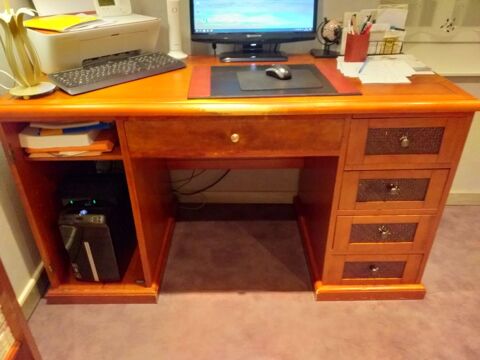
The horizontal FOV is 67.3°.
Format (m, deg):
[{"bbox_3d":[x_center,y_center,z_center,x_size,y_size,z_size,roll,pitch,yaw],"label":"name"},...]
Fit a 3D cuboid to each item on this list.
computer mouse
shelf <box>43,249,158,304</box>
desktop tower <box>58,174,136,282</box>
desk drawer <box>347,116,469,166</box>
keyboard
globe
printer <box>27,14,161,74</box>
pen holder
[{"bbox_3d":[0.124,-0.345,1.159,0.060,0.036,0.100,-22,36,-32],"label":"computer mouse"},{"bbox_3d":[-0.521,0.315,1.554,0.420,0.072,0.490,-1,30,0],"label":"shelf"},{"bbox_3d":[-0.533,0.155,1.439,0.165,0.315,0.370,-1,30,0],"label":"desktop tower"},{"bbox_3d":[0.482,-0.210,1.240,0.325,0.163,0.420,-1,30,0],"label":"desk drawer"},{"bbox_3d":[-0.389,-0.355,1.196,0.152,0.024,0.419,32,42,29],"label":"keyboard"},{"bbox_3d":[0.355,-0.567,1.444,0.125,0.145,0.110,-1,30,0],"label":"globe"},{"bbox_3d":[-0.542,-0.527,1.395,0.242,0.147,0.444,26,39,38],"label":"printer"},{"bbox_3d":[0.444,-0.519,1.403,0.080,0.102,0.080,-1,30,0],"label":"pen holder"}]

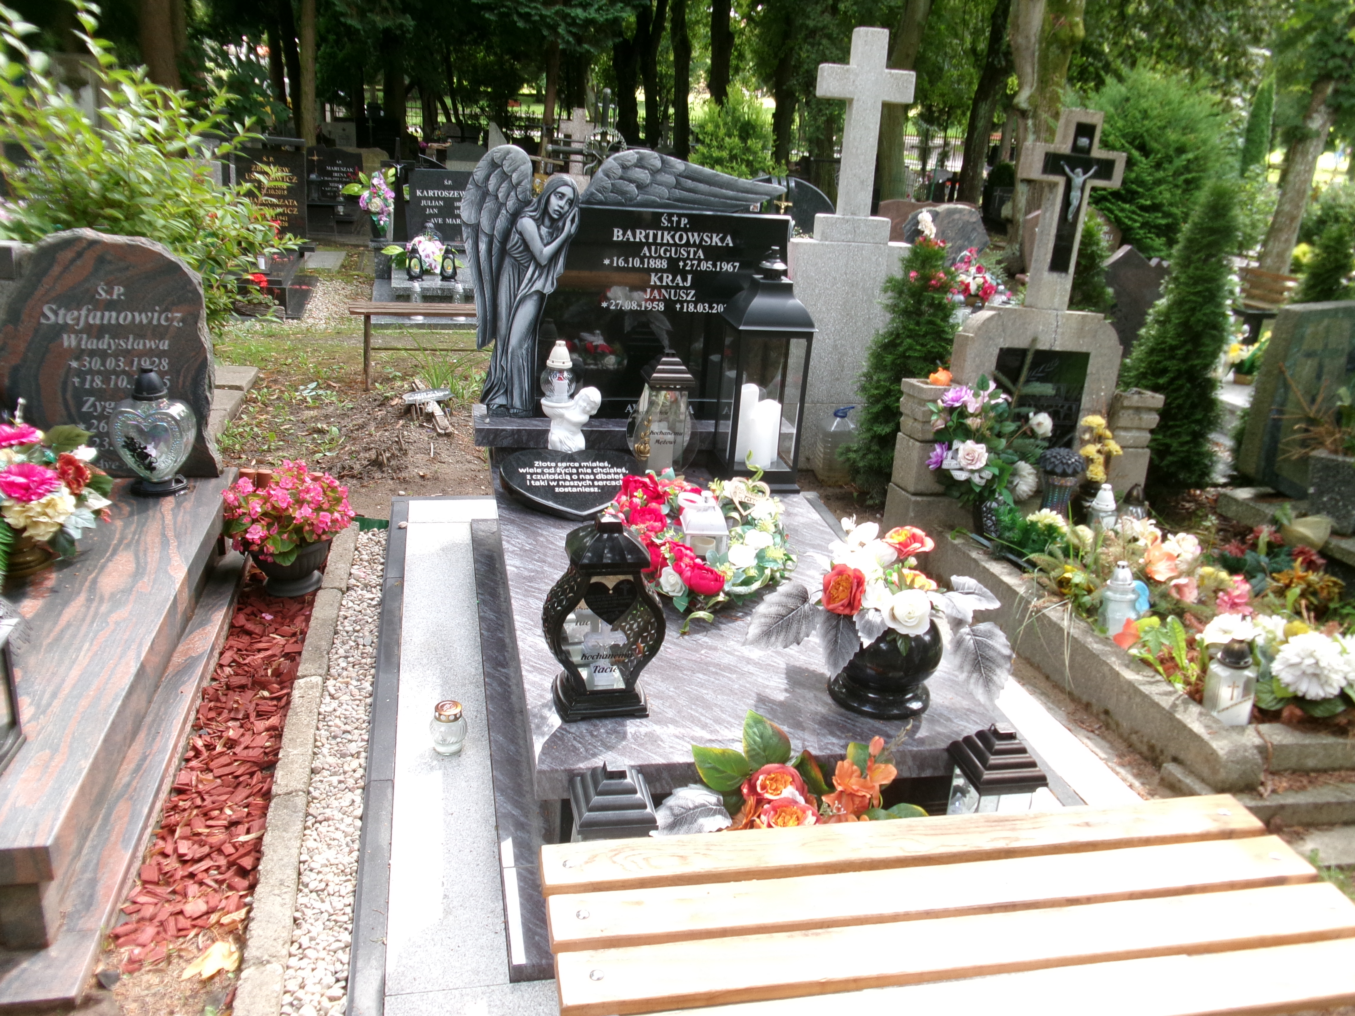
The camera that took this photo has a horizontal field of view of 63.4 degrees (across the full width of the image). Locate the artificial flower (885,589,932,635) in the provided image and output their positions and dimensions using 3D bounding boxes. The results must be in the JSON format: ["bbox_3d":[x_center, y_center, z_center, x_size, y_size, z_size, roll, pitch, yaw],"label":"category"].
[{"bbox_3d":[0.423,0.191,2.004,0.087,0.083,0.074,4,-2,-1],"label":"artificial flower"}]

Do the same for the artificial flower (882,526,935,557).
[{"bbox_3d":[0.442,0.064,2.096,0.095,0.060,0.088,7,20,6],"label":"artificial flower"}]

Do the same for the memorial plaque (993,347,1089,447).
[{"bbox_3d":[1.153,-0.333,3.522,0.316,0.355,0.020,0,21,-13],"label":"memorial plaque"}]

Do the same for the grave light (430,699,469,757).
[{"bbox_3d":[-0.497,0.475,2.379,0.082,0.102,0.082,0,20,-12],"label":"grave light"}]

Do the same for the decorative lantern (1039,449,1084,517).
[{"bbox_3d":[1.334,-0.079,3.764,0.155,0.257,0.155,0,20,-12],"label":"decorative lantern"}]

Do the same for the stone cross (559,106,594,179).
[{"bbox_3d":[-1.073,-3.880,11.628,0.388,0.697,0.135,0,20,-12],"label":"stone cross"}]

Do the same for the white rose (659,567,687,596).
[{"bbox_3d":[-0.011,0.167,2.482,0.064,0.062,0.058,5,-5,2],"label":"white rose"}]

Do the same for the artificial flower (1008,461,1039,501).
[{"bbox_3d":[1.068,-0.086,3.376,0.085,0.115,0.100,7,21,6],"label":"artificial flower"}]

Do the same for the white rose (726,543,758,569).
[{"bbox_3d":[0.155,0.115,2.606,0.068,0.052,0.065,0,21,-13],"label":"white rose"}]

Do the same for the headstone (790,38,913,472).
[{"bbox_3d":[0.660,-0.956,4.234,0.486,1.652,0.176,0,20,-12],"label":"headstone"}]

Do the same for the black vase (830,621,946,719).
[{"bbox_3d":[0.415,0.277,2.164,0.203,0.180,0.203,0,21,-13],"label":"black vase"}]

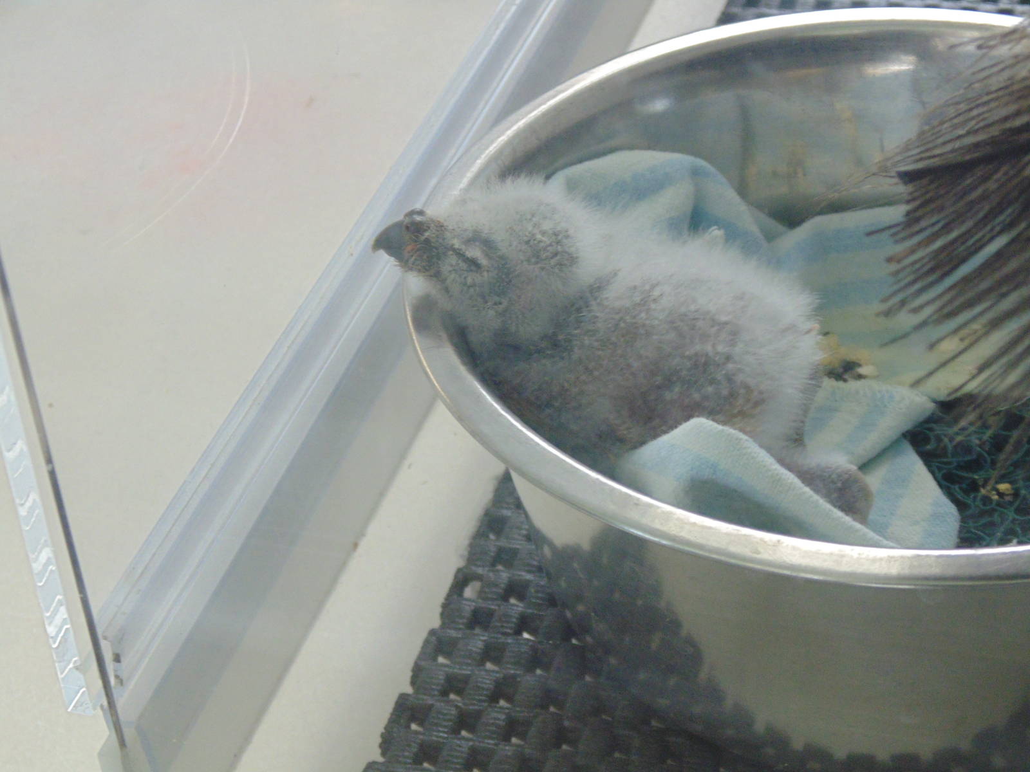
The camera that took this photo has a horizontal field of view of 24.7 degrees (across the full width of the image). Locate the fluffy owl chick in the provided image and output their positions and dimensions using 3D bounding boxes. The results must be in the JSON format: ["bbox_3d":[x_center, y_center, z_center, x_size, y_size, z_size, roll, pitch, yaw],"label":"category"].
[{"bbox_3d":[0.026,-0.015,0.562,0.114,0.078,0.072,-5,37,0],"label":"fluffy owl chick"}]

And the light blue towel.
[{"bbox_3d":[0.070,-0.011,0.592,0.118,0.046,0.150,-5,37,0],"label":"light blue towel"}]

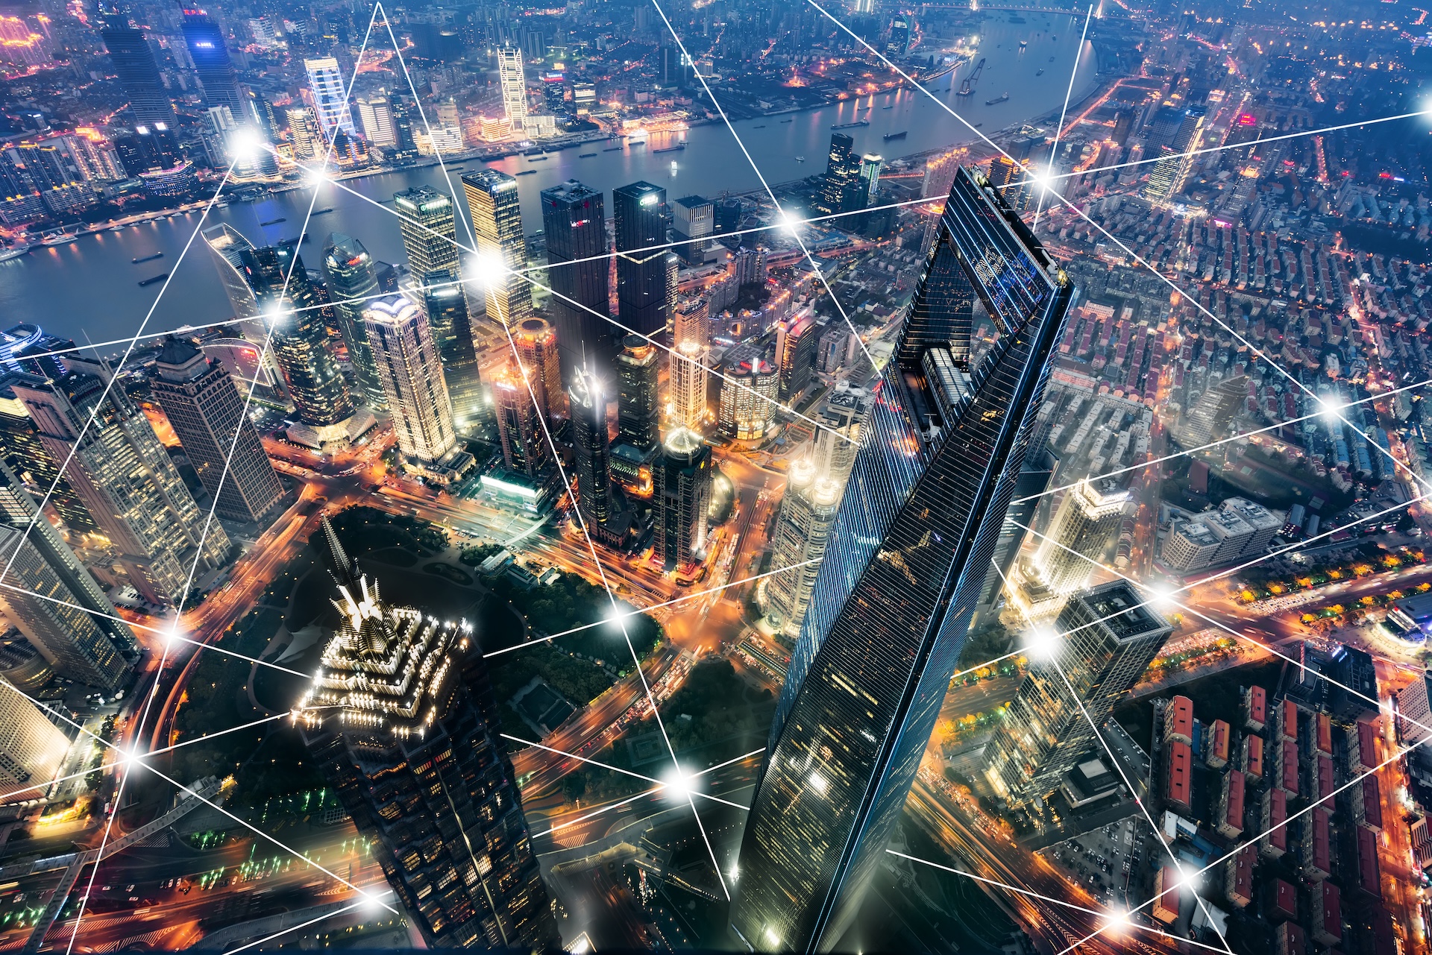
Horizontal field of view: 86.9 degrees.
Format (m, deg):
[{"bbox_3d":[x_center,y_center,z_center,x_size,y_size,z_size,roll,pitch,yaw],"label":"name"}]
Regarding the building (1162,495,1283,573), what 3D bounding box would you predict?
[{"bbox_3d":[529.420,58.800,802.690,117.000,36.000,49.000,-10,43,-15],"label":"building"}]

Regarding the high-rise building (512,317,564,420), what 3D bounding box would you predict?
[{"bbox_3d":[-195.950,-106.420,852.880,33.000,151.000,33.000,17,43,15],"label":"high-rise building"}]

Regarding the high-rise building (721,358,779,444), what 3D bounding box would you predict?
[{"bbox_3d":[39.430,-99.160,898.210,60.000,99.000,45.000,-1,42,-4],"label":"high-rise building"}]

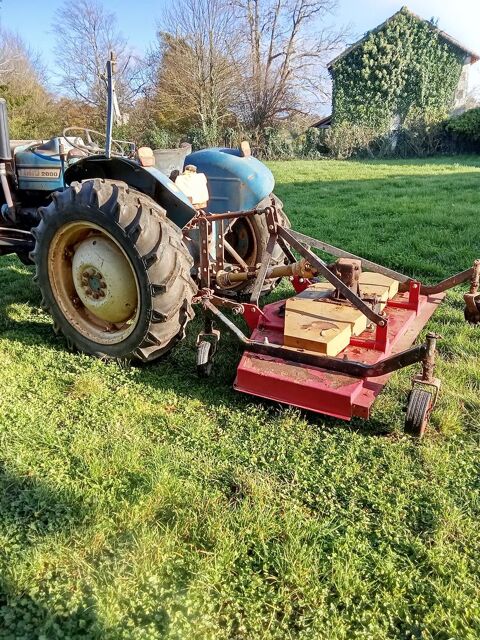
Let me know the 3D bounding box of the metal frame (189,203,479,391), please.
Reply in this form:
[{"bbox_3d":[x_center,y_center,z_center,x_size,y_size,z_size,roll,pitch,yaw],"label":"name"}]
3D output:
[{"bbox_3d":[0.686,-0.357,3.340,1.510,0.810,1.620,12,25,29],"label":"metal frame"}]

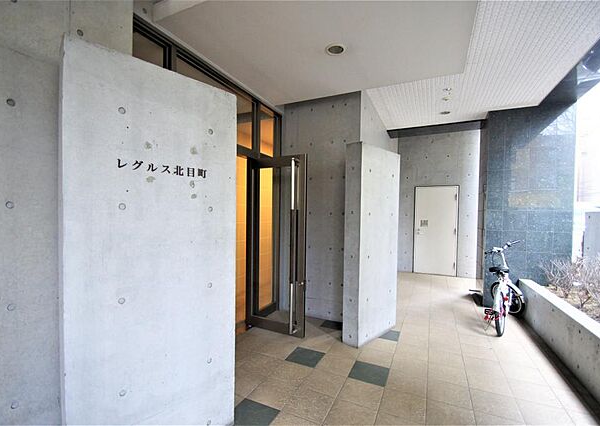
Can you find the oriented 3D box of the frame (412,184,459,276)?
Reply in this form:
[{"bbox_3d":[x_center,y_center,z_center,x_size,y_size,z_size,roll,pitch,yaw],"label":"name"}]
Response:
[{"bbox_3d":[3.107,0.399,6.100,0.890,2.030,0.070,1,1,26],"label":"frame"}]

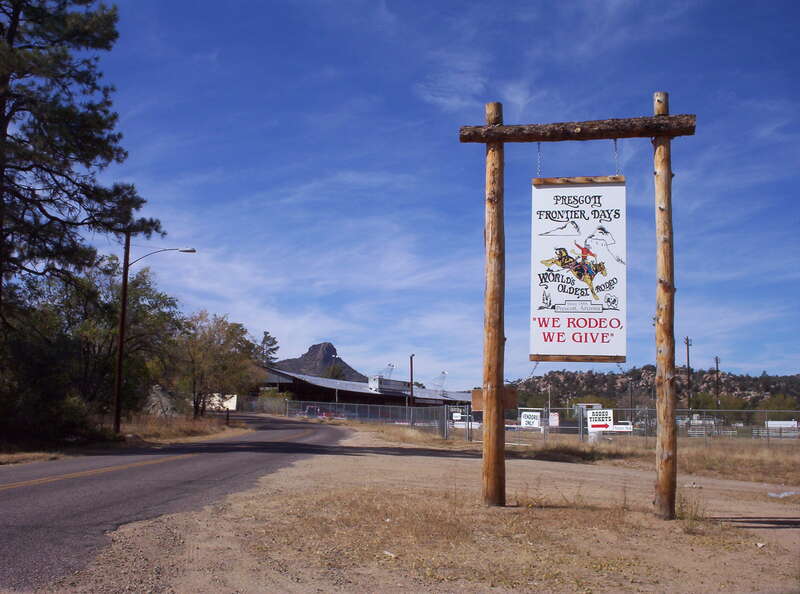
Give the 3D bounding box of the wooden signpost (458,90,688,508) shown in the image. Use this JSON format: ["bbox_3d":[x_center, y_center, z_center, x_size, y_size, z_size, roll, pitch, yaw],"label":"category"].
[{"bbox_3d":[2.346,0.022,10.976,3.080,5.500,0.450,0,-7,12],"label":"wooden signpost"}]

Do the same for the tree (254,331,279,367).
[{"bbox_3d":[-23.539,12.927,144.444,4.500,14.042,4.500,1,-7,0],"label":"tree"}]

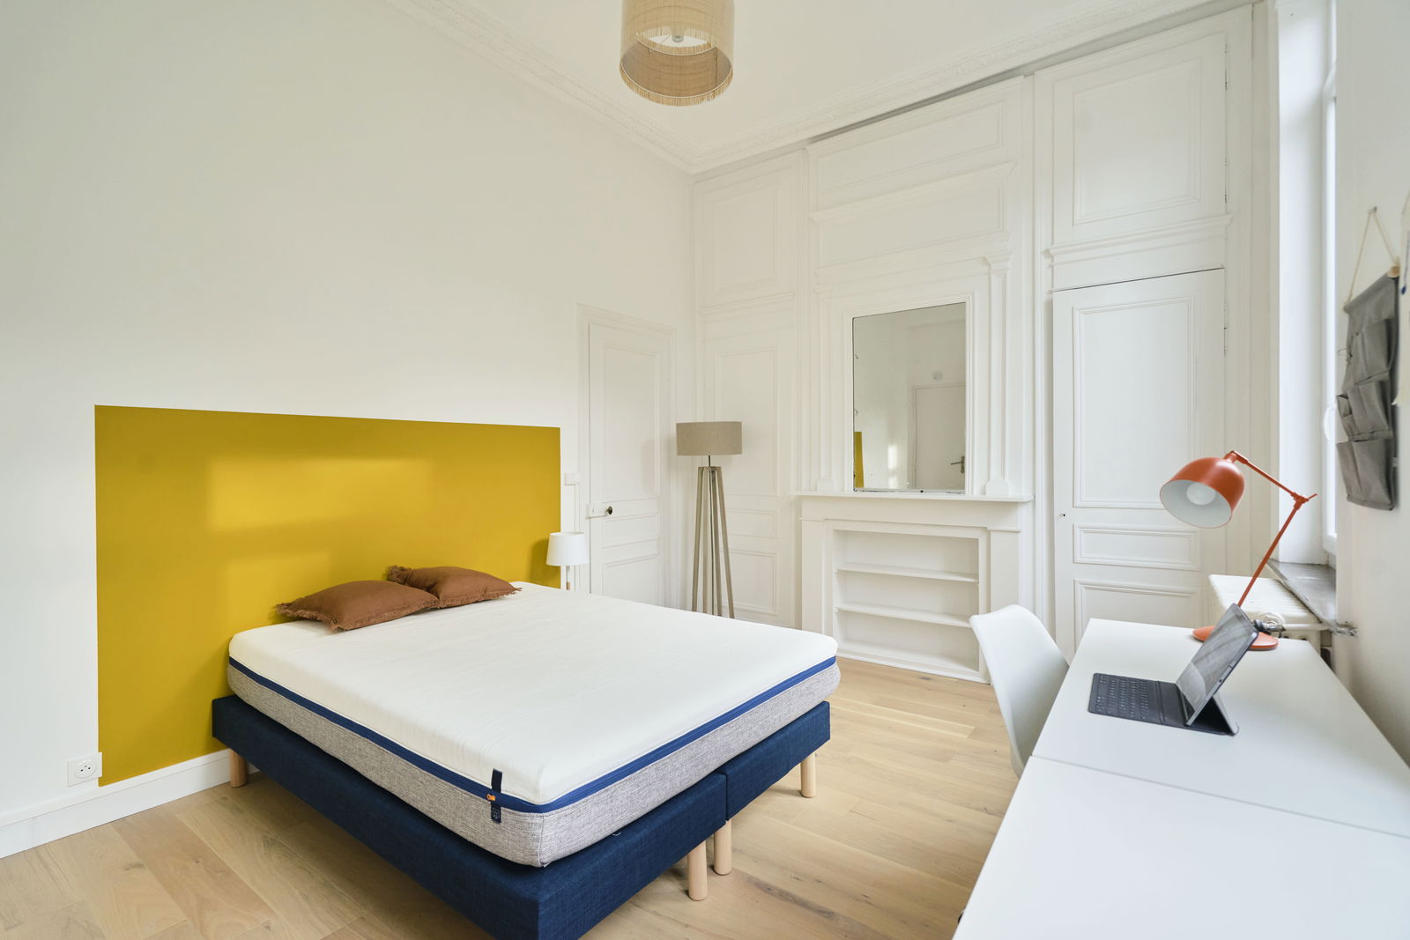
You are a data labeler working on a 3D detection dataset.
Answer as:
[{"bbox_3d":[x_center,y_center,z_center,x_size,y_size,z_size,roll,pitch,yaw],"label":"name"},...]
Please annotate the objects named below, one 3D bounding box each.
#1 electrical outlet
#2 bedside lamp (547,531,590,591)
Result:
[{"bbox_3d":[-2.149,1.042,2.175,0.014,0.085,0.084,-1,0,38],"label":"electrical outlet"},{"bbox_3d":[-0.794,0.583,3.660,0.245,0.420,0.245,-1,0,0],"label":"bedside lamp"}]

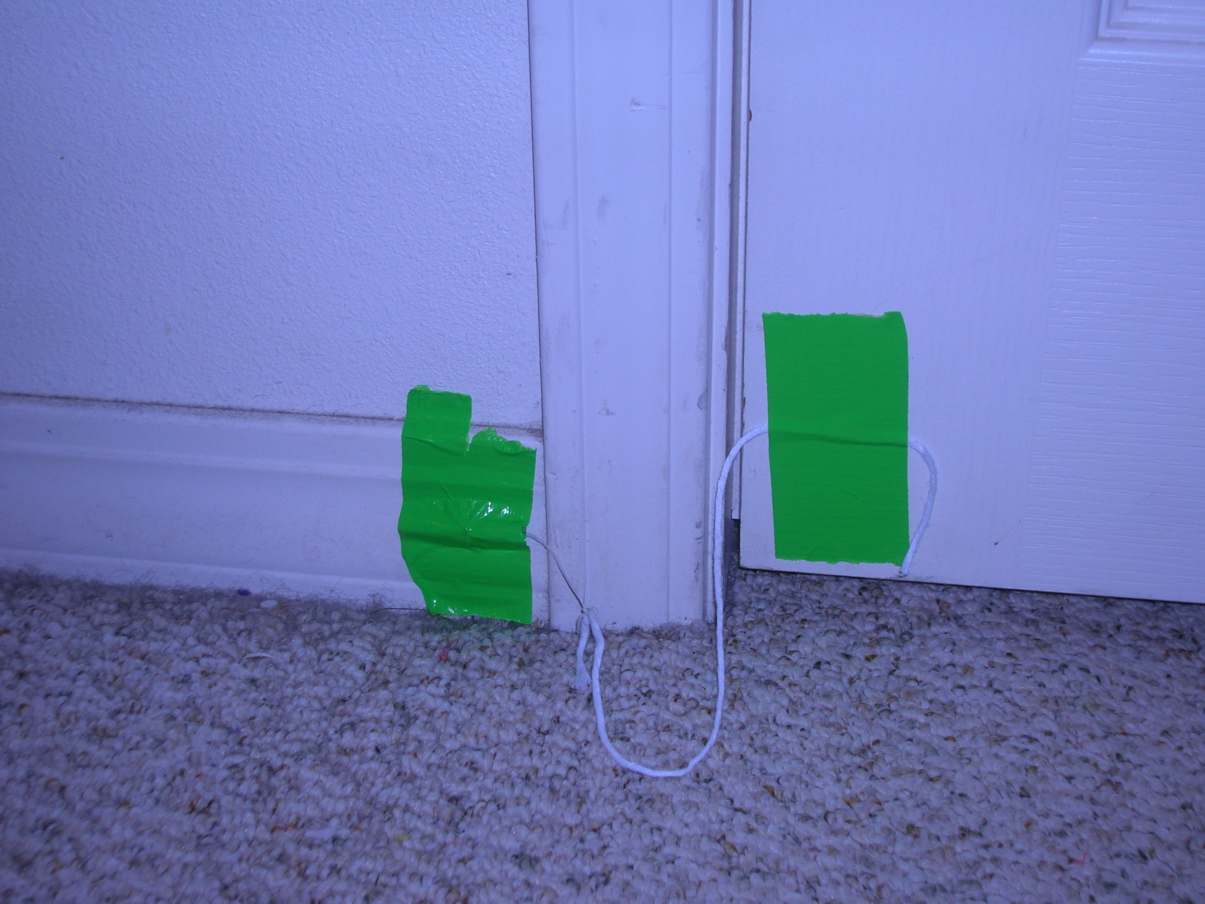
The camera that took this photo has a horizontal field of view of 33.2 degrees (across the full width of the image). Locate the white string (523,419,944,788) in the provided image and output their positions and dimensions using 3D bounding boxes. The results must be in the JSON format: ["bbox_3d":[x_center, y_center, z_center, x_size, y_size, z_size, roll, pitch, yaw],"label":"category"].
[{"bbox_3d":[0.040,0.050,0.676,0.139,0.085,0.099,4,31,8],"label":"white string"}]

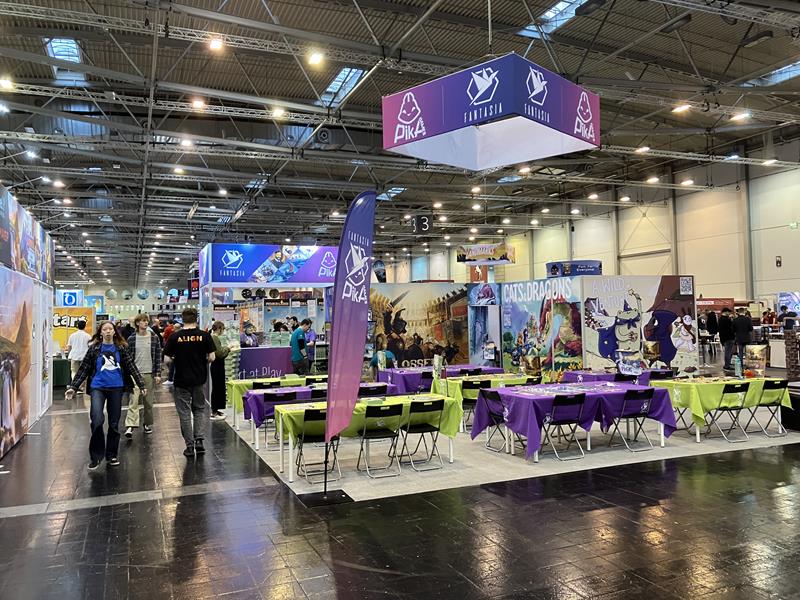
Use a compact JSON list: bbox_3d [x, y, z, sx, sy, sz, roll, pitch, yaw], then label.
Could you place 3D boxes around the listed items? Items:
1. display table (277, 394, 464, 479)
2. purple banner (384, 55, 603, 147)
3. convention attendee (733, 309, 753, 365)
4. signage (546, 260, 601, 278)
[{"bbox_3d":[-0.340,1.500,7.234,2.050,0.750,0.650,0,-2,-23],"label":"display table"},{"bbox_3d":[1.800,-3.459,12.627,3.000,1.000,3.000,-2,-2,43],"label":"purple banner"},{"bbox_3d":[9.748,1.121,18.464,0.580,1.760,0.380,-1,-1,9],"label":"convention attendee"},{"bbox_3d":[7.551,-1.320,28.000,2.400,0.720,0.500,-2,-1,25],"label":"signage"}]

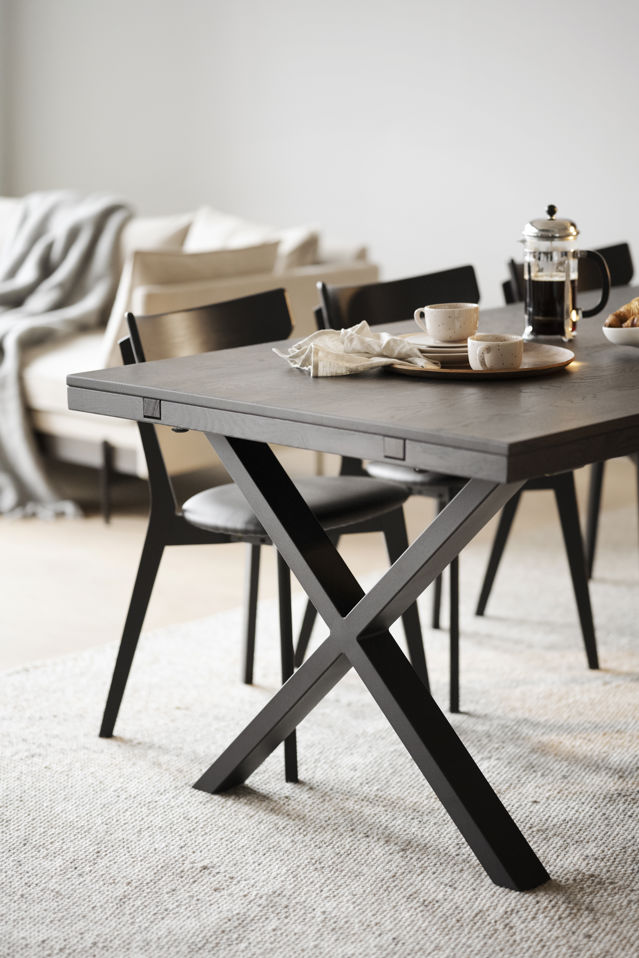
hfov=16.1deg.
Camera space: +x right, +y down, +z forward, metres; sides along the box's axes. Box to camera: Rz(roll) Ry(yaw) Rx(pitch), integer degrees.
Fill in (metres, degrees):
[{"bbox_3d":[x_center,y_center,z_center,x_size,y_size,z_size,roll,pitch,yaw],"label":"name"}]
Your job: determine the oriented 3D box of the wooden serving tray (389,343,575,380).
[{"bbox_3d":[0.251,-0.201,3.867,0.374,0.020,0.374,0,12,4],"label":"wooden serving tray"}]

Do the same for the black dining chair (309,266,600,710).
[{"bbox_3d":[0.262,-0.006,4.657,0.475,0.820,0.485,-11,16,-43],"label":"black dining chair"}]

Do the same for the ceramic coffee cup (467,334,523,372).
[{"bbox_3d":[0.289,-0.203,3.752,0.092,0.058,0.111,5,13,25],"label":"ceramic coffee cup"}]

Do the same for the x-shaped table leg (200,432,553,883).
[{"bbox_3d":[0.068,0.252,3.726,0.744,0.693,0.076,10,16,42],"label":"x-shaped table leg"}]

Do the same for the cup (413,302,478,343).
[{"bbox_3d":[0.216,-0.266,3.862,0.111,0.058,0.092,1,12,8],"label":"cup"}]

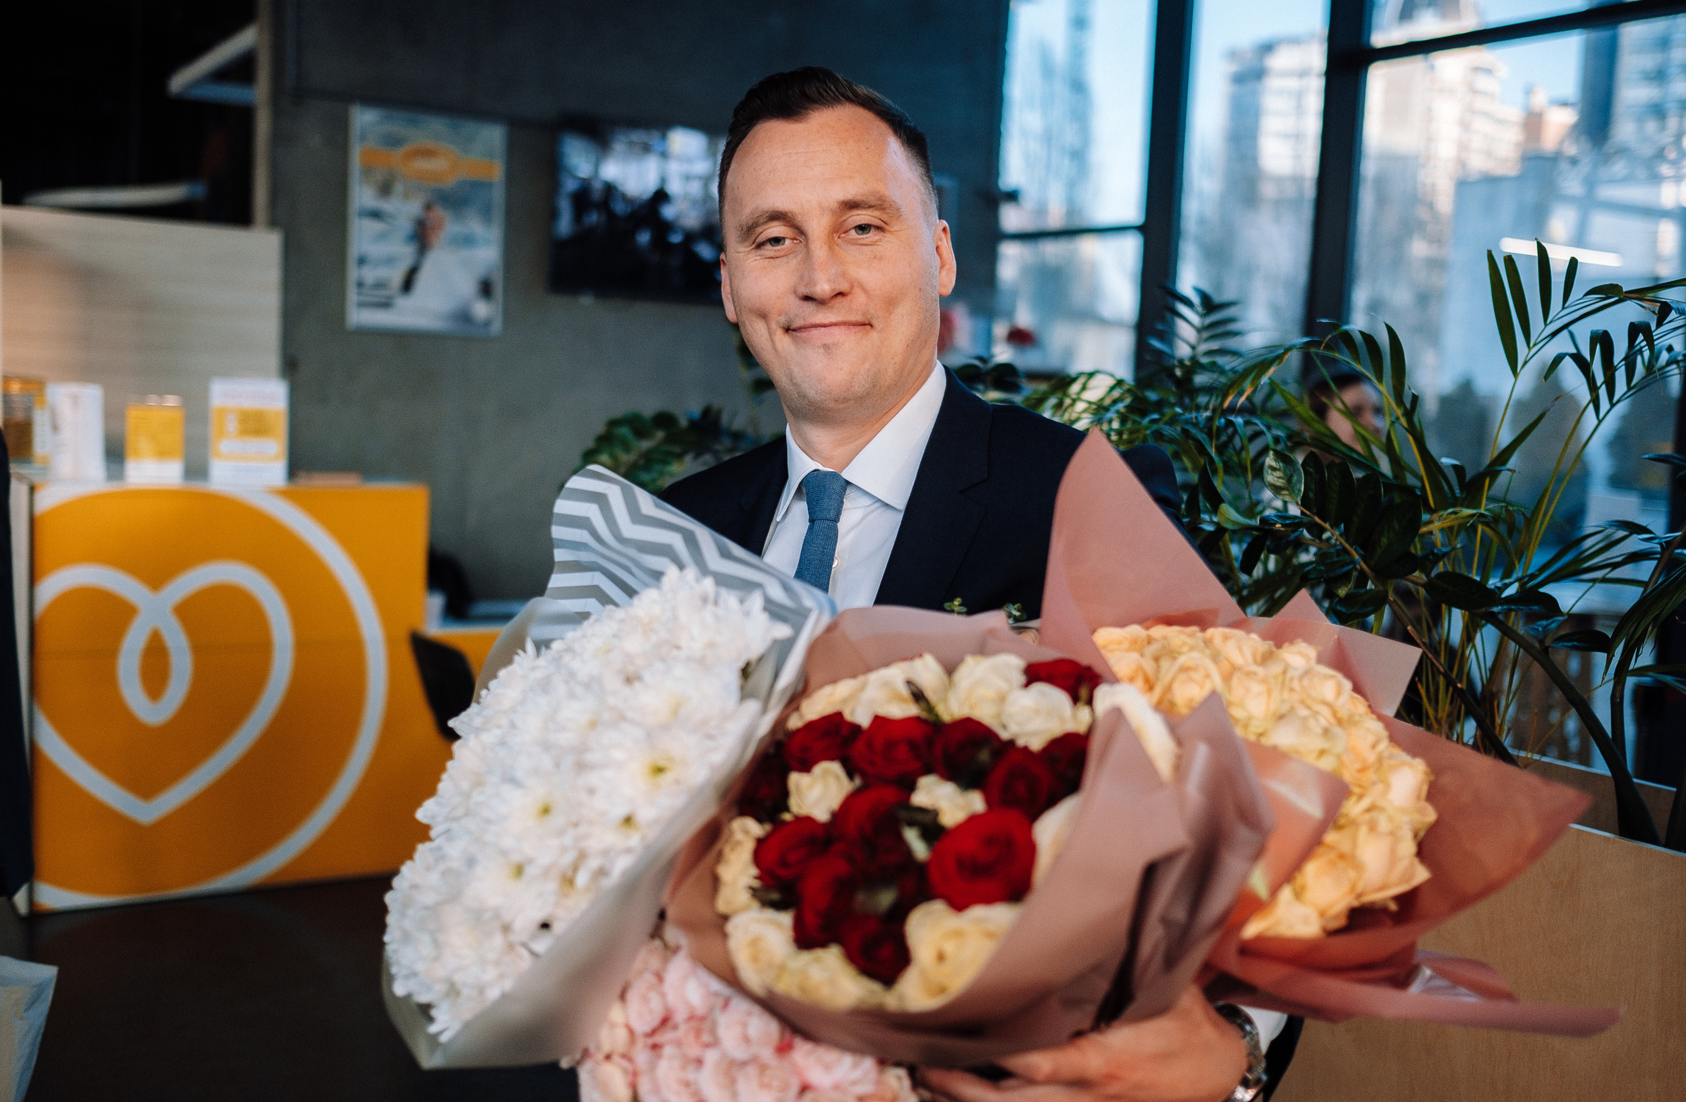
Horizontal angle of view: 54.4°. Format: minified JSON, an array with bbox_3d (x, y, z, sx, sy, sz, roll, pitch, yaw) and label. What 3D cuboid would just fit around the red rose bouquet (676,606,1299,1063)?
[{"bbox_3d":[0.077,0.180,0.930,0.330,0.320,0.280,-8,45,12],"label":"red rose bouquet"}]

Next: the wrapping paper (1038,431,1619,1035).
[{"bbox_3d":[0.283,0.138,0.990,0.370,0.360,0.330,-3,47,-23],"label":"wrapping paper"}]

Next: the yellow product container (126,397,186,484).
[{"bbox_3d":[-1.937,-0.305,4.598,0.160,0.225,0.070,-1,7,-32],"label":"yellow product container"}]

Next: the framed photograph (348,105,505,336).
[{"bbox_3d":[-1.612,-1.265,6.350,0.615,0.835,0.030,-1,7,-32],"label":"framed photograph"}]

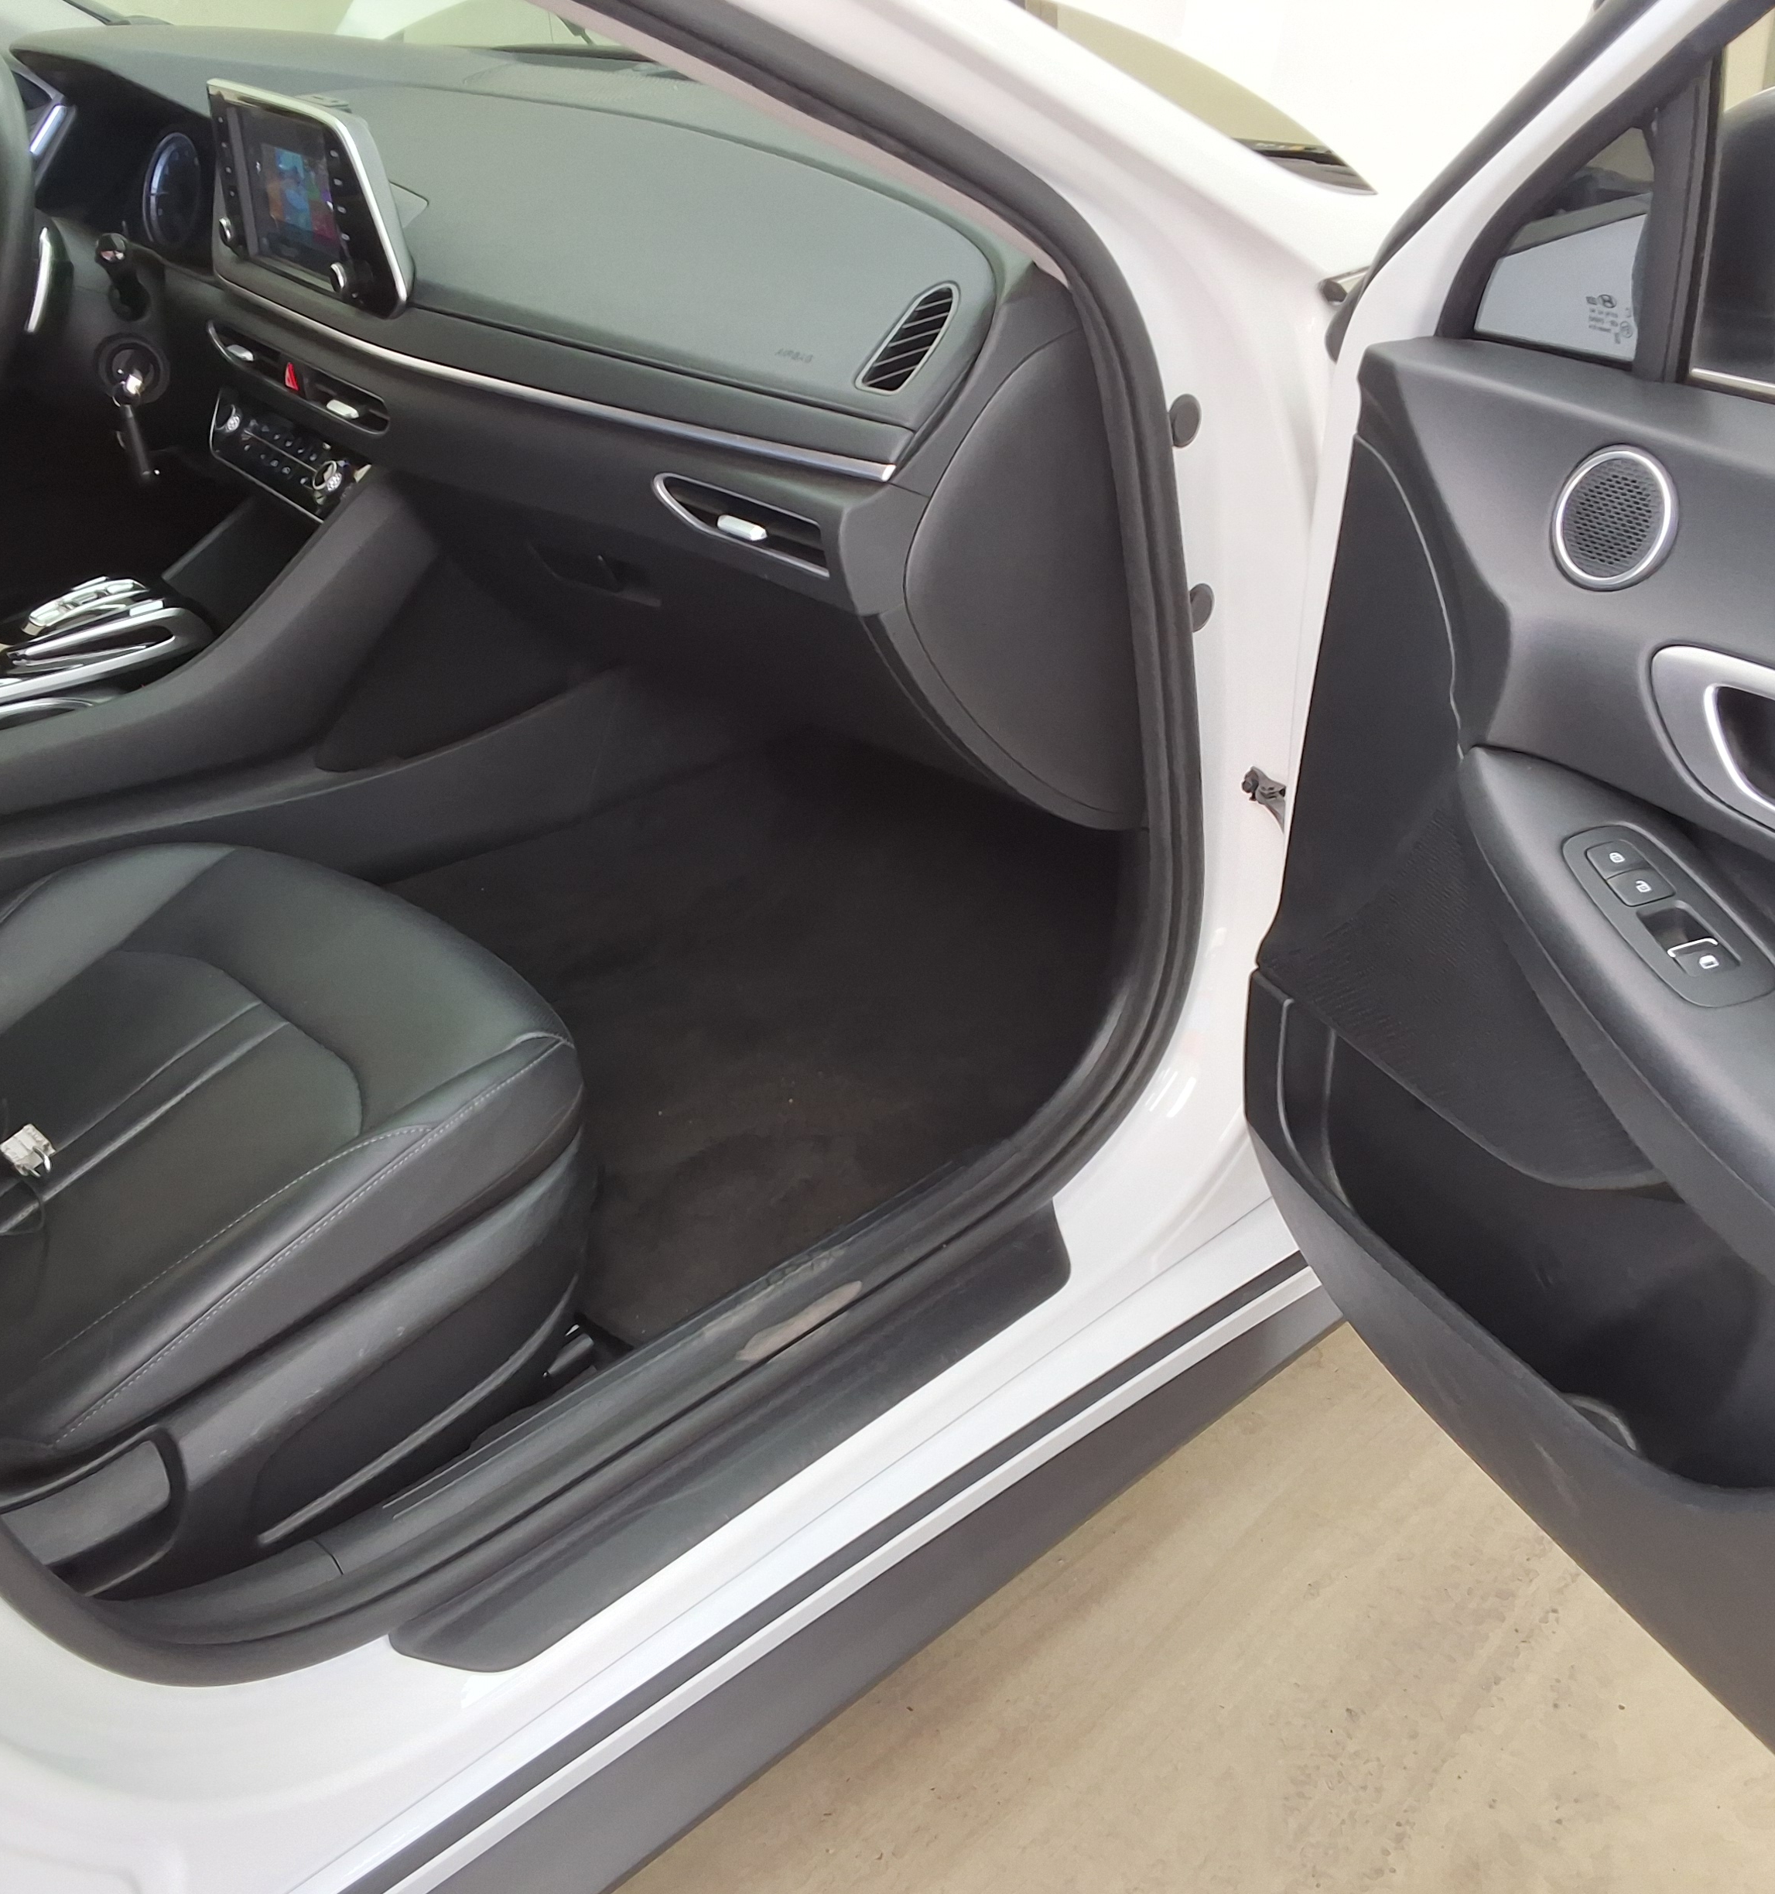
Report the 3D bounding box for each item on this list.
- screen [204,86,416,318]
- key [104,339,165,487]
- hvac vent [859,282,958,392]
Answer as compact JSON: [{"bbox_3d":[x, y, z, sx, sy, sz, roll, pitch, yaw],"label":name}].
[{"bbox_3d":[-0.459,-0.598,1.626,0.035,0.140,0.282,-23,38,-33],"label":"screen"},{"bbox_3d":[-0.703,-0.499,1.905,0.050,0.128,0.040,-24,37,-37],"label":"key"},{"bbox_3d":[0.019,-0.384,1.312,0.040,0.020,0.088,37,82,29],"label":"hvac vent"}]

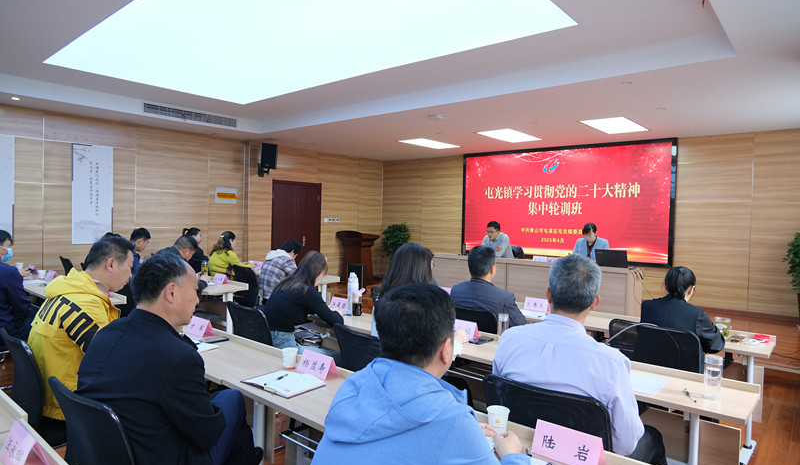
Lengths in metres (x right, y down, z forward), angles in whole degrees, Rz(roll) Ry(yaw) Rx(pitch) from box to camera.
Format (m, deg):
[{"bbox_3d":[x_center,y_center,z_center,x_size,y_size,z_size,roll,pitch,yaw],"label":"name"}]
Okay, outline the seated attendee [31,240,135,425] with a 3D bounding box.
[{"bbox_3d":[-1.393,0.690,2.502,0.546,1.355,0.715,2,2,41],"label":"seated attendee"}]

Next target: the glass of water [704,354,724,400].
[{"bbox_3d":[1.308,0.604,2.129,0.073,0.179,0.073,2,2,41],"label":"glass of water"}]

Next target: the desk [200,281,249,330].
[{"bbox_3d":[-2.360,0.890,5.528,1.787,0.778,0.457,2,2,41],"label":"desk"}]

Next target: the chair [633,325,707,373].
[{"bbox_3d":[1.619,0.982,3.099,0.497,0.884,0.556,2,2,41],"label":"chair"}]

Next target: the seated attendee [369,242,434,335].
[{"bbox_3d":[0.144,0.726,2.803,0.516,1.341,0.695,2,2,41],"label":"seated attendee"}]

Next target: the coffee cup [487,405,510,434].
[{"bbox_3d":[0.335,0.636,1.732,0.079,0.088,0.079,1,1,0],"label":"coffee cup"}]

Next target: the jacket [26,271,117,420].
[{"bbox_3d":[-1.461,0.524,2.416,0.526,0.705,0.497,2,2,41],"label":"jacket"}]

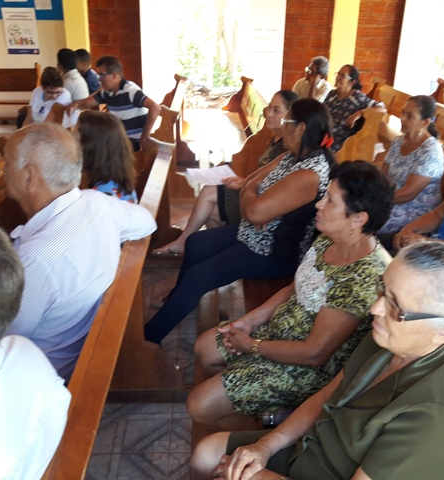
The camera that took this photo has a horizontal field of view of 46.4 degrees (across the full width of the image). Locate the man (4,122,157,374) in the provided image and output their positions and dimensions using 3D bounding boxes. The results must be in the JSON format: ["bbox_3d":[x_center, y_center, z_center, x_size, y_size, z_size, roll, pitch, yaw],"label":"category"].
[{"bbox_3d":[-0.591,0.279,1.795,0.800,1.350,0.570,5,23,12],"label":"man"}]

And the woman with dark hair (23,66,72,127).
[{"bbox_3d":[-1.545,-0.851,4.360,0.500,1.150,0.720,13,25,25],"label":"woman with dark hair"}]

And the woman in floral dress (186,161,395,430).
[{"bbox_3d":[0.201,0.347,1.773,0.740,1.250,0.520,-3,23,-9],"label":"woman in floral dress"}]

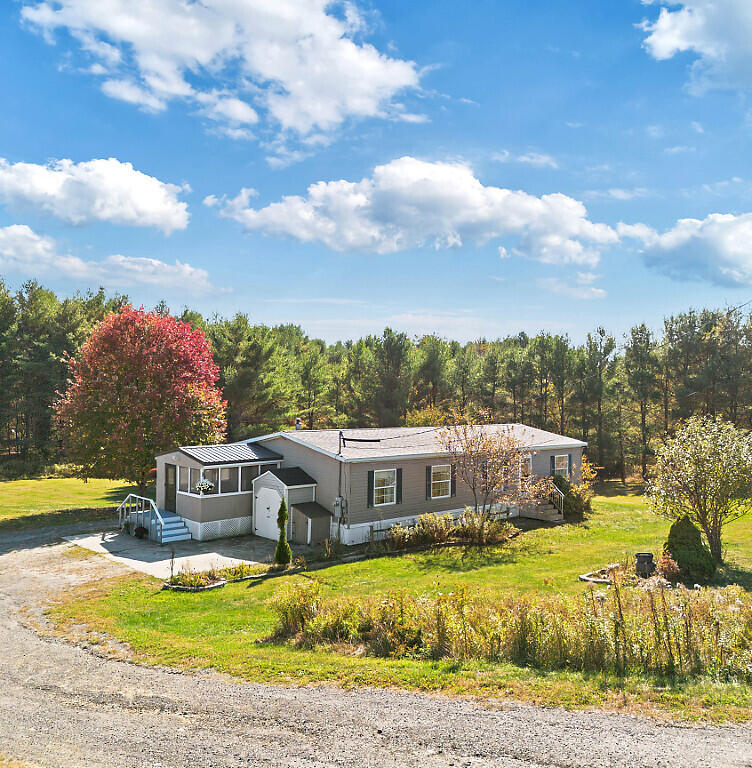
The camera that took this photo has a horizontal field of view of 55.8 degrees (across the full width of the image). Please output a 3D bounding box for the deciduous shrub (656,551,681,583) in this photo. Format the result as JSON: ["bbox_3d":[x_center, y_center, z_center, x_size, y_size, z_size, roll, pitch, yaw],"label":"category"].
[{"bbox_3d":[8.651,5.394,21.012,0.680,0.900,0.650,0,-1,0],"label":"deciduous shrub"}]

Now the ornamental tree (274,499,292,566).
[{"bbox_3d":[-3.010,4.799,23.129,0.580,2.200,0.570,0,-1,0],"label":"ornamental tree"}]

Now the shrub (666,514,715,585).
[{"bbox_3d":[9.421,4.825,21.227,1.500,2.050,1.450,0,-1,0],"label":"shrub"}]

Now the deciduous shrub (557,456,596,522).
[{"bbox_3d":[9.263,4.752,32.836,1.850,2.800,1.800,0,-1,0],"label":"deciduous shrub"}]

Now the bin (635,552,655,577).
[{"bbox_3d":[8.055,5.462,21.310,0.570,0.780,0.570,0,-1,0],"label":"bin"}]

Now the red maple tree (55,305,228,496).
[{"bbox_3d":[-12.558,1.081,37.835,9.100,10.400,9.000,0,-1,0],"label":"red maple tree"}]

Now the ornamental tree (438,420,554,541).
[{"bbox_3d":[4.780,3.713,28.461,4.600,4.650,4.200,0,-1,0],"label":"ornamental tree"}]

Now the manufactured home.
[{"bbox_3d":[0.128,4.099,32.709,20.000,4.100,9.400,1,-2,-39],"label":"manufactured home"}]

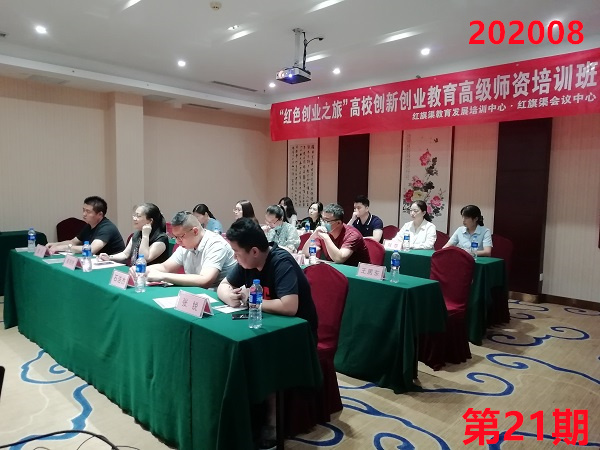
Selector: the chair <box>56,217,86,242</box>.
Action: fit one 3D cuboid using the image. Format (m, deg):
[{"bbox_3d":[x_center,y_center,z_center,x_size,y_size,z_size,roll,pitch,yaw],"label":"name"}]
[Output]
[{"bbox_3d":[-3.022,0.386,6.064,0.560,0.950,0.470,6,7,44],"label":"chair"}]

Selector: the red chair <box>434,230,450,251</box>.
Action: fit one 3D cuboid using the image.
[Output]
[{"bbox_3d":[1.524,0.548,5.439,0.470,0.950,0.570,6,7,44],"label":"red chair"}]

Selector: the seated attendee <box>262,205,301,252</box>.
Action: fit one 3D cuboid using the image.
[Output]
[{"bbox_3d":[-0.274,0.400,4.842,0.492,1.212,0.739,6,7,44],"label":"seated attendee"}]

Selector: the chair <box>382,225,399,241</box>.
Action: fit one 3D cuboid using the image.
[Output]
[{"bbox_3d":[1.039,0.496,5.905,0.470,0.950,0.570,6,7,44],"label":"chair"}]

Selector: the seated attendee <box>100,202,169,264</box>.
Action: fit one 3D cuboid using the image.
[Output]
[{"bbox_3d":[-1.425,0.436,3.942,0.512,1.251,0.768,6,7,44],"label":"seated attendee"}]

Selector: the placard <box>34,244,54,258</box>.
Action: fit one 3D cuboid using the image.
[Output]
[{"bbox_3d":[-2.370,0.238,4.178,0.220,0.104,0.100,6,7,44],"label":"placard"}]

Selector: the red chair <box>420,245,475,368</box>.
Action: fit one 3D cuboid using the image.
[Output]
[{"bbox_3d":[1.171,0.678,3.868,0.470,0.950,0.560,6,7,44],"label":"red chair"}]

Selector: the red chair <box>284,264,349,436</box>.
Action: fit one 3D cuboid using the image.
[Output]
[{"bbox_3d":[-0.010,0.736,2.883,0.470,0.950,0.560,6,7,44],"label":"red chair"}]

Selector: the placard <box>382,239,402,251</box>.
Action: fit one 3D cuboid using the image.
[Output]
[{"bbox_3d":[1.050,0.223,5.040,0.207,0.102,0.084,6,7,44],"label":"placard"}]

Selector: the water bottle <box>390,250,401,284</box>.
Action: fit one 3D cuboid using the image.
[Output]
[{"bbox_3d":[0.709,0.304,3.305,0.066,0.230,0.066,6,7,44],"label":"water bottle"}]

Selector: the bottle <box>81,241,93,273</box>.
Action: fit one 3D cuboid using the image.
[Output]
[{"bbox_3d":[-1.675,0.244,3.541,0.067,0.236,0.067,6,7,44],"label":"bottle"}]

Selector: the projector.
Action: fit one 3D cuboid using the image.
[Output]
[{"bbox_3d":[-0.059,-1.642,4.960,0.305,0.090,0.260,6,7,44],"label":"projector"}]

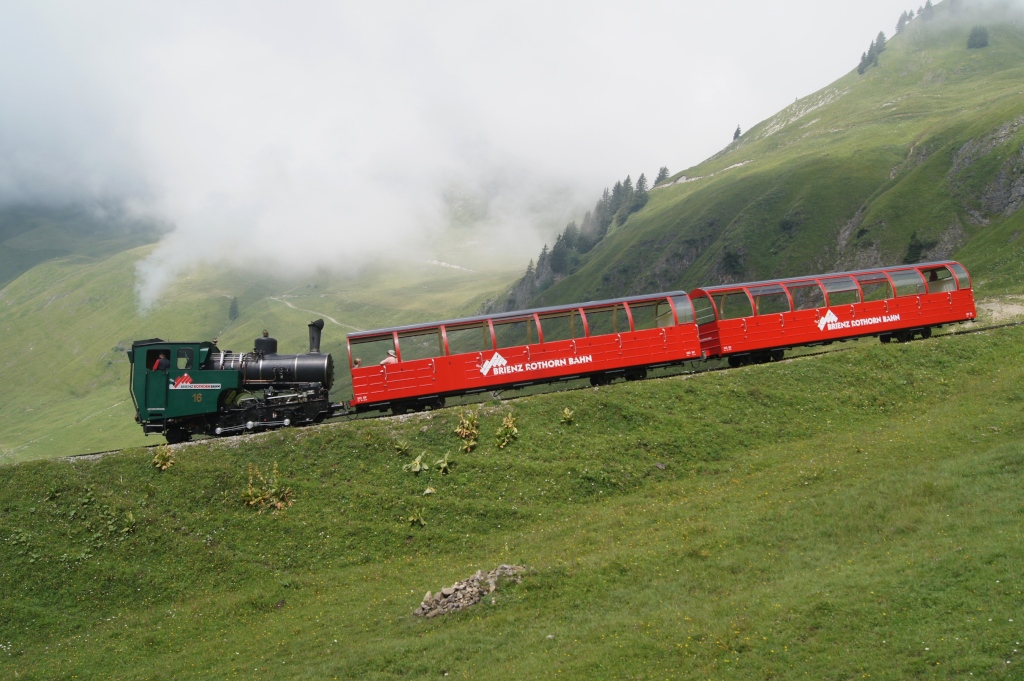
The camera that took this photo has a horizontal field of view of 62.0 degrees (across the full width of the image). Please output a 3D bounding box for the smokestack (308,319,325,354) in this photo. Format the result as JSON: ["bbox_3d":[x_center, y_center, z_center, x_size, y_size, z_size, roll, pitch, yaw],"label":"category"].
[{"bbox_3d":[-5.997,-0.123,26.152,0.460,1.070,0.410,-1,-9,-1],"label":"smokestack"}]

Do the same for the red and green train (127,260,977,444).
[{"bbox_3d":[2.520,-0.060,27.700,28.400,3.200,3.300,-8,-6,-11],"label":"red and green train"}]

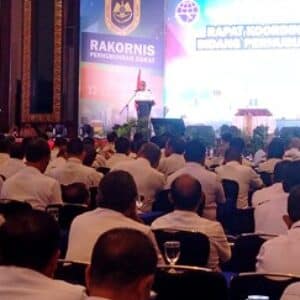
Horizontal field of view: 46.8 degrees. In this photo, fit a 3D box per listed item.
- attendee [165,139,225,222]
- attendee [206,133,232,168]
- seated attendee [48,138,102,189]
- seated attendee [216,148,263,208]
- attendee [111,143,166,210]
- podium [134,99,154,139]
[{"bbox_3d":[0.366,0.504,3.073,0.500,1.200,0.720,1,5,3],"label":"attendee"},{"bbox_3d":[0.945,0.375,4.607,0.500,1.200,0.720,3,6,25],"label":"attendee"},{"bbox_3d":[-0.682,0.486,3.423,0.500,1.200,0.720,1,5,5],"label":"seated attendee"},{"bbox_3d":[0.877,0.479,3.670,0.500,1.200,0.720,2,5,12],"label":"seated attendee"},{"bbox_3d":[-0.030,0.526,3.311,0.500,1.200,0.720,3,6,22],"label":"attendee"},{"bbox_3d":[-0.142,-0.780,9.350,0.540,1.100,0.450,0,5,-5],"label":"podium"}]

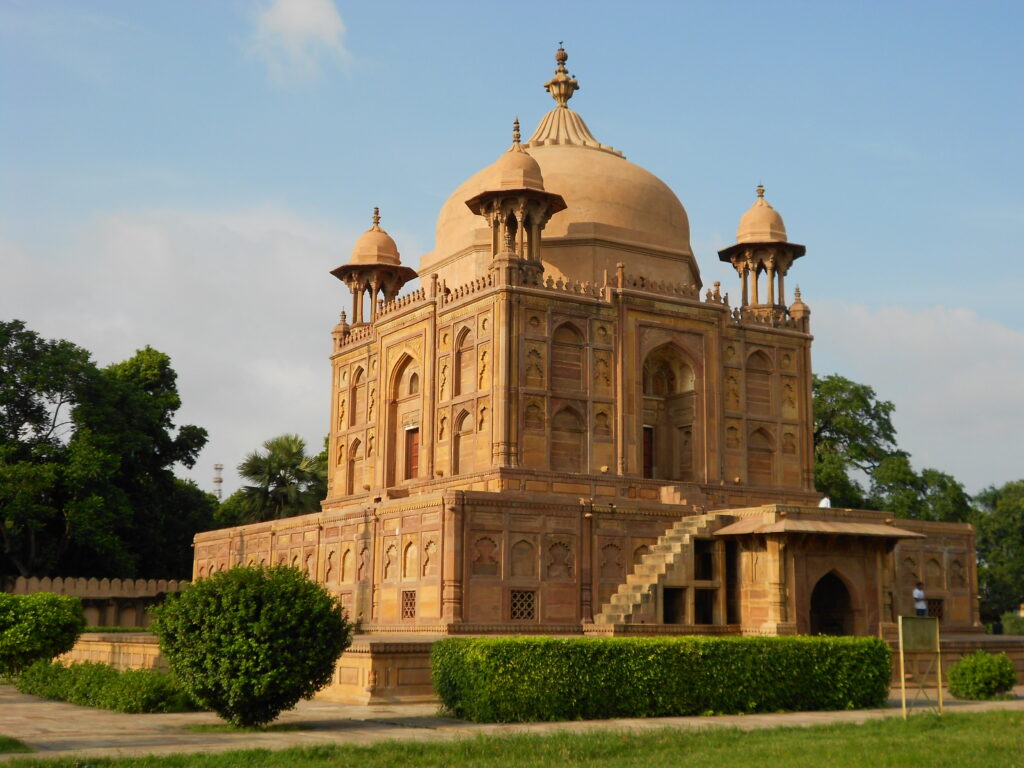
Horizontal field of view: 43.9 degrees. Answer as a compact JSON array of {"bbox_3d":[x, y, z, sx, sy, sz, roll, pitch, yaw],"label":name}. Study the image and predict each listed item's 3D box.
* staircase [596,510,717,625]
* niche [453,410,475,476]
[{"bbox_3d":[3.931,4.846,33.740,3.375,3.075,1.281,7,-12,-31],"label":"staircase"},{"bbox_3d":[-1.424,1.830,40.318,0.280,2.100,1.330,7,-12,-31],"label":"niche"}]

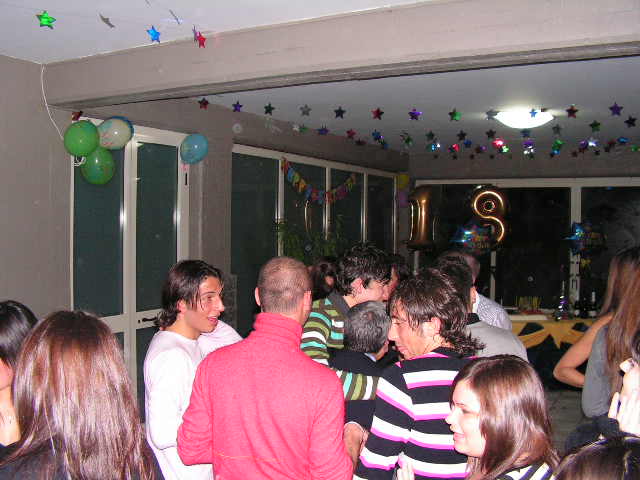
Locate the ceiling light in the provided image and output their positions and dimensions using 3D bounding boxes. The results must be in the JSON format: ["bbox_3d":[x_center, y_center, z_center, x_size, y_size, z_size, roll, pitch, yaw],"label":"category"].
[{"bbox_3d":[1.782,-1.063,5.800,0.510,0.130,0.510,0,1,0],"label":"ceiling light"}]

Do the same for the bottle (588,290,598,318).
[{"bbox_3d":[3.043,0.717,7.400,0.080,0.305,0.080,0,1,0],"label":"bottle"}]

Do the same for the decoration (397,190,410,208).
[{"bbox_3d":[1.167,-0.566,9.300,0.200,0.245,0.200,0,1,0],"label":"decoration"}]

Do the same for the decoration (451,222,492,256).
[{"bbox_3d":[1.696,-0.006,7.450,0.470,0.390,0.200,0,1,6],"label":"decoration"}]

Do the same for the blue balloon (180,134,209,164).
[{"bbox_3d":[-1.018,-0.742,5.400,0.230,0.260,0.230,0,1,0],"label":"blue balloon"}]

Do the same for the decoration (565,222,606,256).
[{"bbox_3d":[2.972,-0.006,7.450,0.470,0.390,0.200,1,1,14],"label":"decoration"}]

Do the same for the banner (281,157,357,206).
[{"bbox_3d":[0.056,-0.630,7.485,0.060,0.440,1.720,1,1,29],"label":"banner"}]

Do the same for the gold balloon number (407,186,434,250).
[{"bbox_3d":[1.193,-0.255,7.900,0.340,0.760,0.200,0,1,6],"label":"gold balloon number"}]

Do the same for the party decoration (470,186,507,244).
[{"bbox_3d":[1.999,-0.289,7.850,0.450,0.730,0.200,0,1,9],"label":"party decoration"}]

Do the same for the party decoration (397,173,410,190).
[{"bbox_3d":[1.167,-0.817,9.300,0.200,0.245,0.200,0,1,0],"label":"party decoration"}]

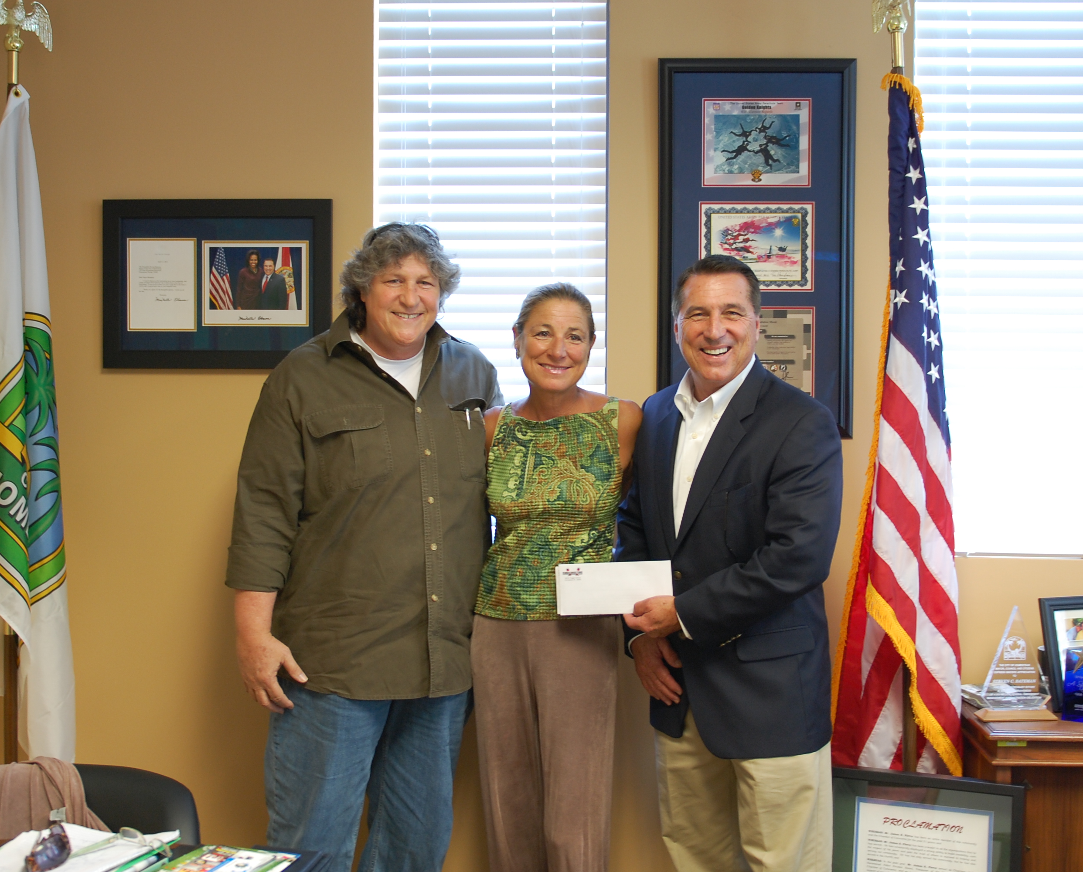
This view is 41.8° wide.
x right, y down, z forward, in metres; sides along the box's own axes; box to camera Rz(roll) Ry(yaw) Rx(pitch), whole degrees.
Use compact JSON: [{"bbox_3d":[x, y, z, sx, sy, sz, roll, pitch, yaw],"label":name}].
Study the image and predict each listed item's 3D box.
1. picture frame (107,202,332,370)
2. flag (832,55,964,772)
[{"bbox_3d":[-0.787,-0.369,3.450,0.557,0.412,0.028,0,1,2],"label":"picture frame"},{"bbox_3d":[0.768,0.012,3.070,0.275,1.550,0.210,0,1,6],"label":"flag"}]

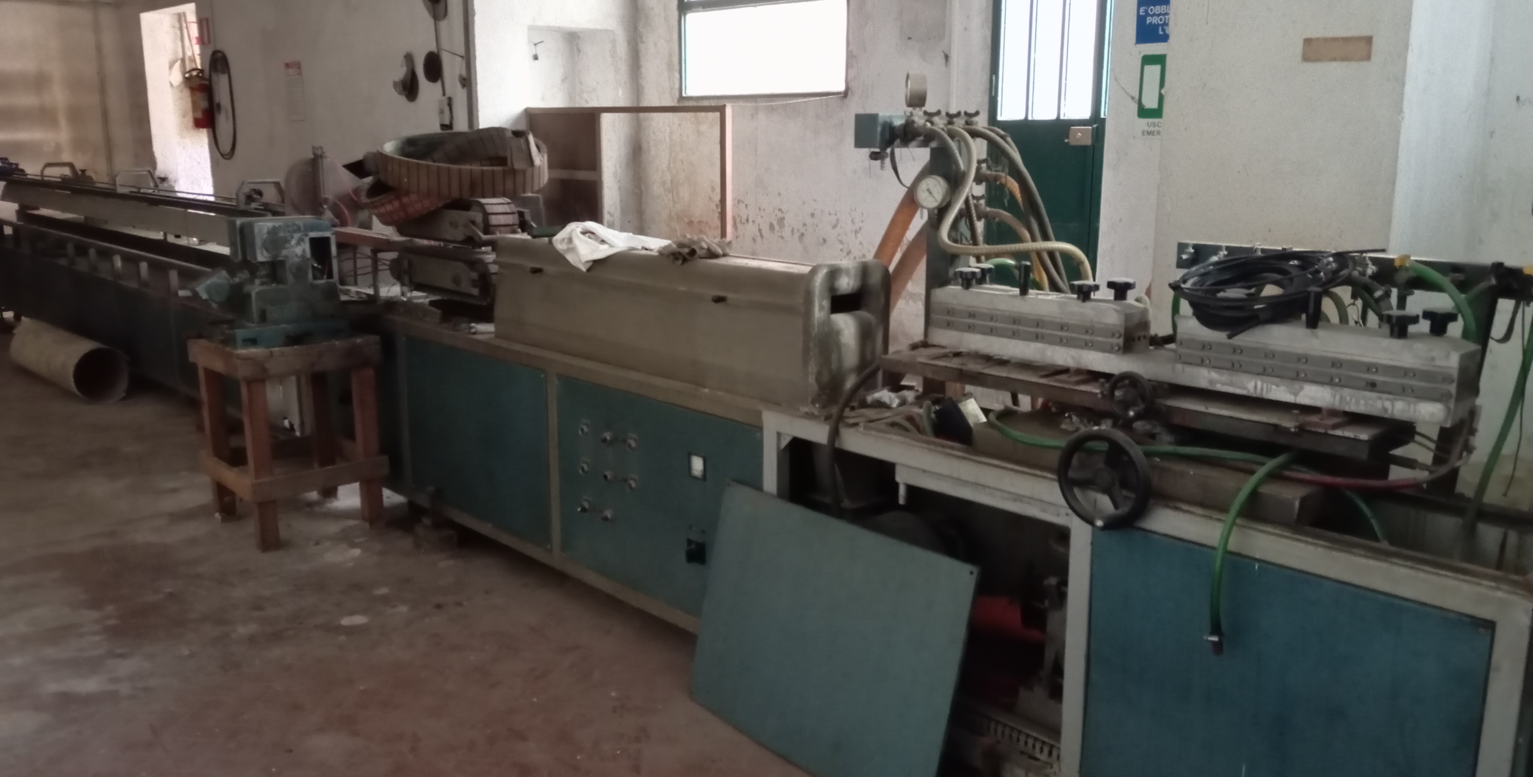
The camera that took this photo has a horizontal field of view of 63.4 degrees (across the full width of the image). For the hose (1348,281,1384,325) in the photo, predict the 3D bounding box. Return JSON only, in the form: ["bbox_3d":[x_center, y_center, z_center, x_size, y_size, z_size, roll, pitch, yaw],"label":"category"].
[{"bbox_3d":[1.235,-0.176,2.559,0.110,0.090,0.075,-11,16,-42],"label":"hose"}]

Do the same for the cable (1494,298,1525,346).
[{"bbox_3d":[1.479,-0.131,2.464,0.055,0.100,0.055,-11,16,-42],"label":"cable"}]

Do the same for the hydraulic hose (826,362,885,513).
[{"bbox_3d":[0.239,0.128,3.199,0.240,0.385,0.080,-11,16,-42],"label":"hydraulic hose"}]

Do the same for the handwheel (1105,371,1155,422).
[{"bbox_3d":[0.769,0.015,2.618,0.045,0.102,0.102,-11,16,-42],"label":"handwheel"}]

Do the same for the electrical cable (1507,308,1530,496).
[{"bbox_3d":[1.506,0.033,2.499,0.035,0.385,0.040,-11,16,-42],"label":"electrical cable"}]

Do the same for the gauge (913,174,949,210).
[{"bbox_3d":[0.452,-0.543,3.425,0.092,0.094,0.045,10,16,40],"label":"gauge"}]

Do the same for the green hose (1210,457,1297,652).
[{"bbox_3d":[0.945,0.316,2.410,0.200,0.390,0.100,-11,16,-42],"label":"green hose"}]

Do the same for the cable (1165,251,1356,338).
[{"bbox_3d":[1.047,-0.209,2.624,0.310,0.155,0.370,-11,16,-42],"label":"cable"}]

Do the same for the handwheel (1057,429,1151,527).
[{"bbox_3d":[0.670,0.179,2.461,0.050,0.205,0.205,-11,16,-42],"label":"handwheel"}]

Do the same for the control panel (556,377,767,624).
[{"bbox_3d":[-0.364,0.343,3.769,0.050,0.630,1.000,-11,16,-42],"label":"control panel"}]

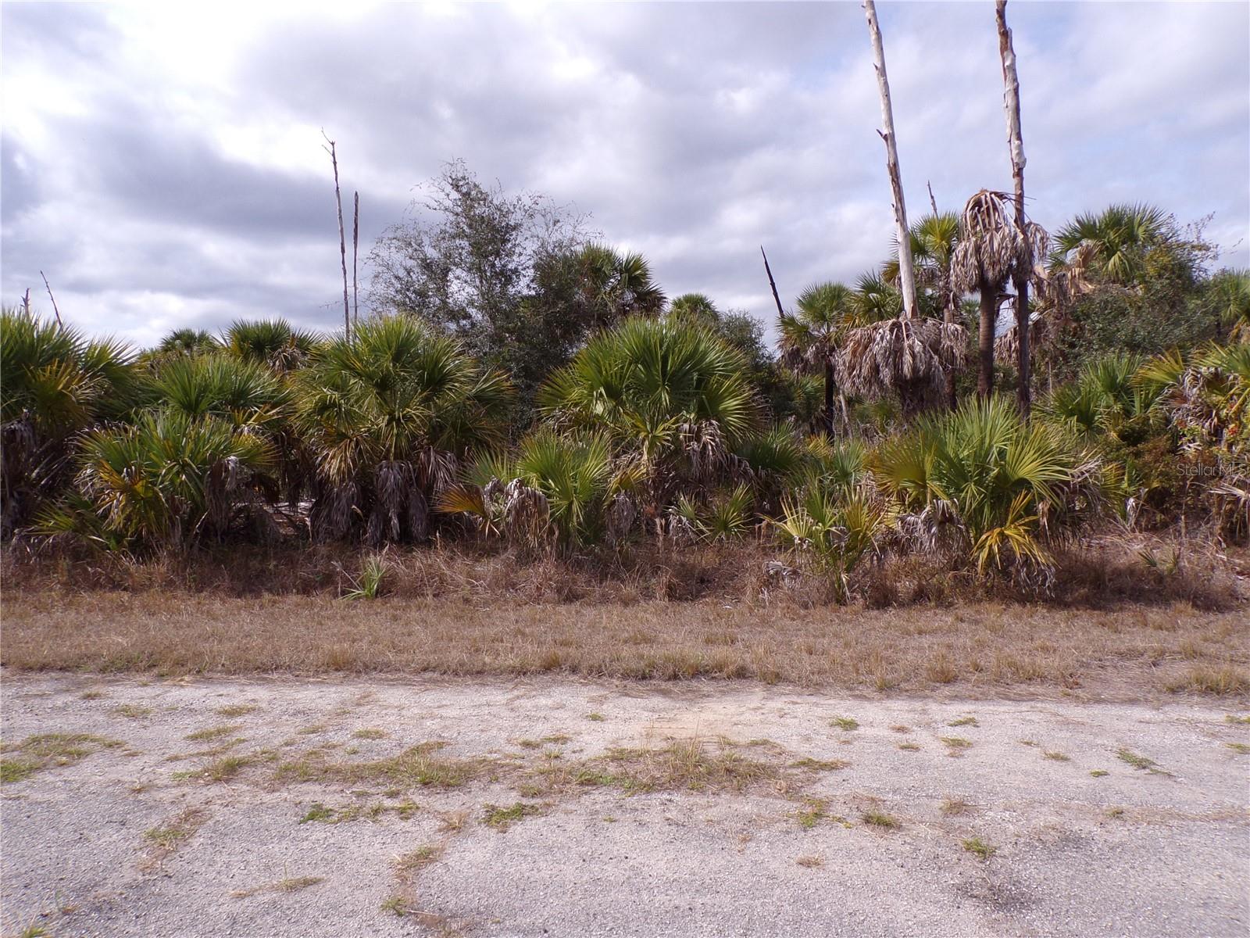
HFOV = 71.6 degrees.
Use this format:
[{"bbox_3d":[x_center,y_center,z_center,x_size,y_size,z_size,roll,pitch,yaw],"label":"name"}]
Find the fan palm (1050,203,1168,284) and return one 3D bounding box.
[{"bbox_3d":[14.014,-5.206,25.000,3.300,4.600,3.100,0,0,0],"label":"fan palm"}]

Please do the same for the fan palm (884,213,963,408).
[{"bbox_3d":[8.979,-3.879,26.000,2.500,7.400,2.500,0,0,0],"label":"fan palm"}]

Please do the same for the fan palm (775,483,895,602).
[{"bbox_3d":[2.538,0.878,10.500,1.450,1.420,1.300,0,0,0],"label":"fan palm"}]

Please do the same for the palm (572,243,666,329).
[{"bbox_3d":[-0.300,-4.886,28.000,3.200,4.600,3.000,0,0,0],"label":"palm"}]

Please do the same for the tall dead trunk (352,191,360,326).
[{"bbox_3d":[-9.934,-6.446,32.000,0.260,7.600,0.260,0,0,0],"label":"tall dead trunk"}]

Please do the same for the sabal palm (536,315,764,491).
[{"bbox_3d":[0.469,-0.813,17.000,4.350,4.200,3.900,0,0,0],"label":"sabal palm"}]

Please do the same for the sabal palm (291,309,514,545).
[{"bbox_3d":[-4.435,-0.660,17.300,4.300,4.650,3.900,0,0,0],"label":"sabal palm"}]

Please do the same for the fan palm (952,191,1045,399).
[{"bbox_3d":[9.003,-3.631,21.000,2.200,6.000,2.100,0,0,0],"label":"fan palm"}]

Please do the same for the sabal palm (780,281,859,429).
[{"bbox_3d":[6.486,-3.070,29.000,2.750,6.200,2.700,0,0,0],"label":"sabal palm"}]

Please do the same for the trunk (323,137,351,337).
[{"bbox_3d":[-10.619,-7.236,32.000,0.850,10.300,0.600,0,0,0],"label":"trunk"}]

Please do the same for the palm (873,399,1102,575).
[{"bbox_3d":[5.121,0.316,12.300,3.200,2.650,2.900,0,0,0],"label":"palm"}]

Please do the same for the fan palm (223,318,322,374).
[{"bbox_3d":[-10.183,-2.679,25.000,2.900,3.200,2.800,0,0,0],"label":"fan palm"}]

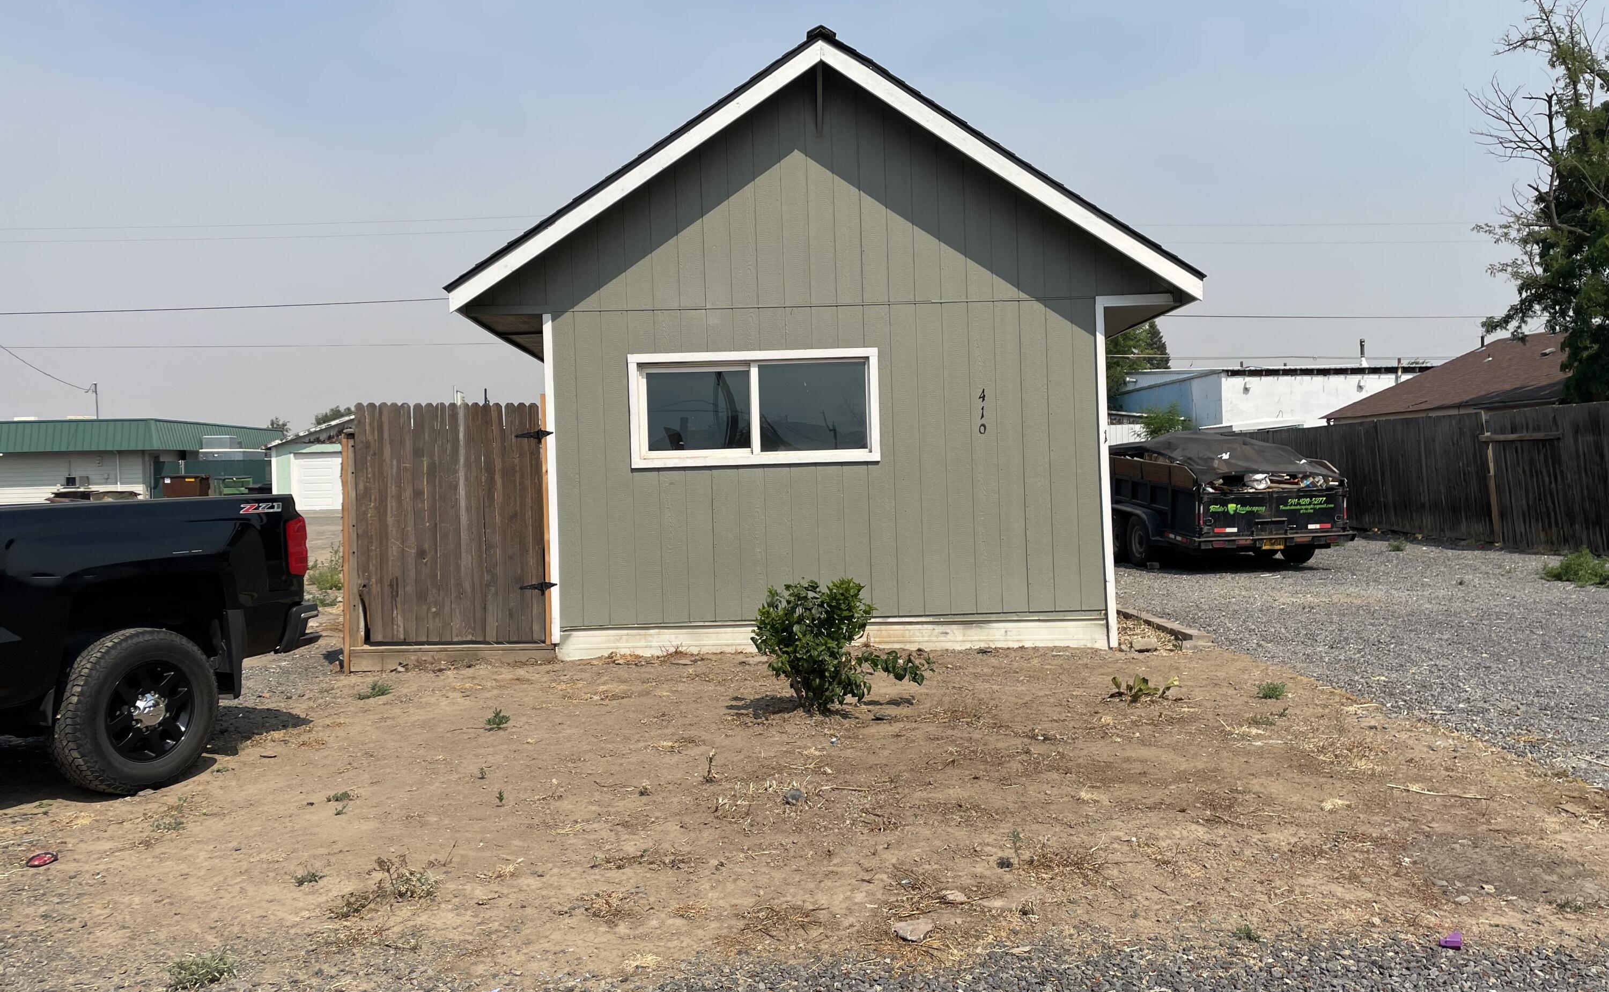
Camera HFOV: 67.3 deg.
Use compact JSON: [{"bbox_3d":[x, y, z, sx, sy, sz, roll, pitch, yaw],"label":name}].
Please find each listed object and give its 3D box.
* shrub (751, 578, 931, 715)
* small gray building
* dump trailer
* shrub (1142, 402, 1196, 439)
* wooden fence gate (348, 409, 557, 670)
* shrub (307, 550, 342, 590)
[{"bbox_3d":[0.223,0.912,7.400,1.080,0.830,0.850,-2,0,-2],"label":"shrub"},{"bbox_3d":[0.001,-1.164,13.247,5.660,4.720,8.500,-2,0,-2],"label":"small gray building"},{"bbox_3d":[5.987,-0.051,18.735,2.400,1.950,5.500,-2,3,-6],"label":"dump trailer"},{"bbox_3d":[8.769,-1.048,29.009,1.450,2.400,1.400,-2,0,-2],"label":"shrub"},{"bbox_3d":[-2.743,0.309,9.270,1.610,2.060,0.130,-2,0,-2],"label":"wooden fence gate"},{"bbox_3d":[-6.223,0.917,15.600,0.650,0.620,0.600,-2,0,-2],"label":"shrub"}]

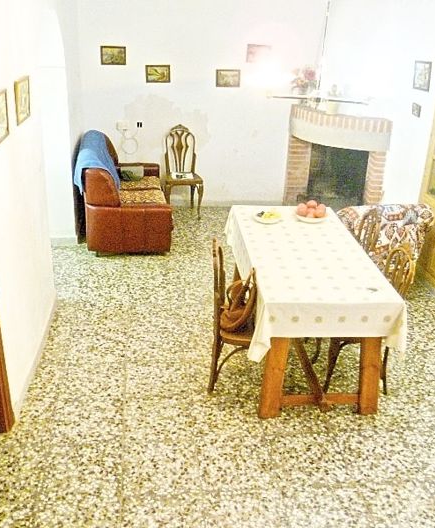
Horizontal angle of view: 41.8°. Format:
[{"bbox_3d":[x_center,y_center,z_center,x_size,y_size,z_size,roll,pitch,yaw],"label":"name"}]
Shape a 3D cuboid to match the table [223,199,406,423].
[{"bbox_3d":[0.573,0.223,4.071,0.800,0.775,1.660,0,25,-6],"label":"table"}]

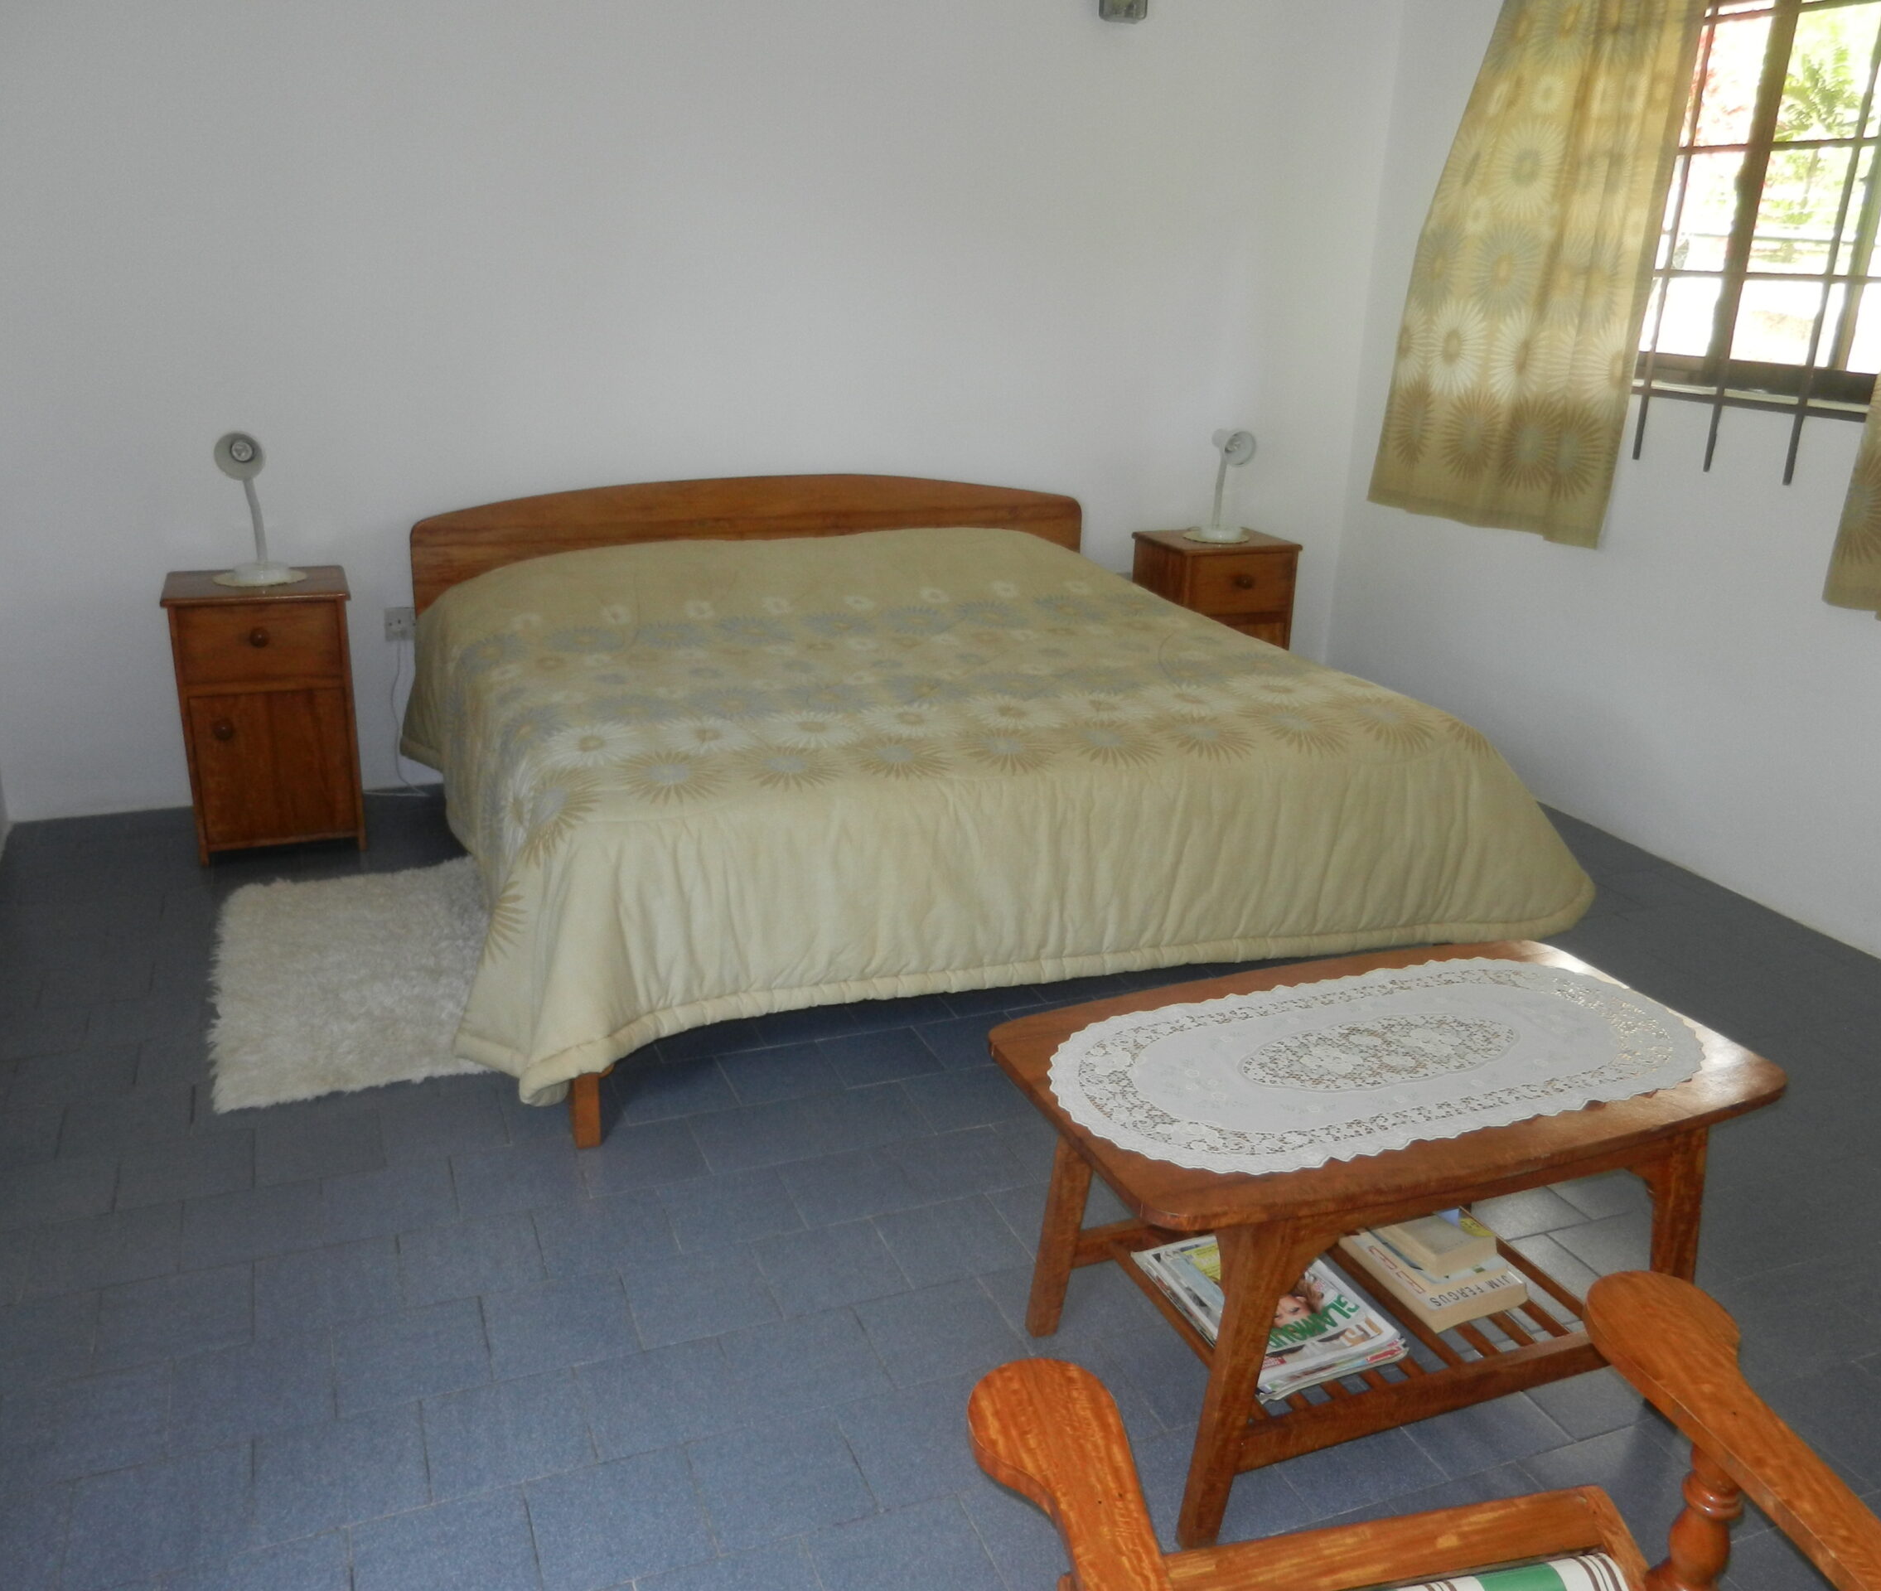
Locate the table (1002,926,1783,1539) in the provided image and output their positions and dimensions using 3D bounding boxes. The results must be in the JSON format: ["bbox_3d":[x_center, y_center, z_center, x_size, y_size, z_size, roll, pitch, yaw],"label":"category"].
[{"bbox_3d":[0.582,0.571,2.118,0.970,0.485,0.544,-6,20,-22],"label":"table"}]

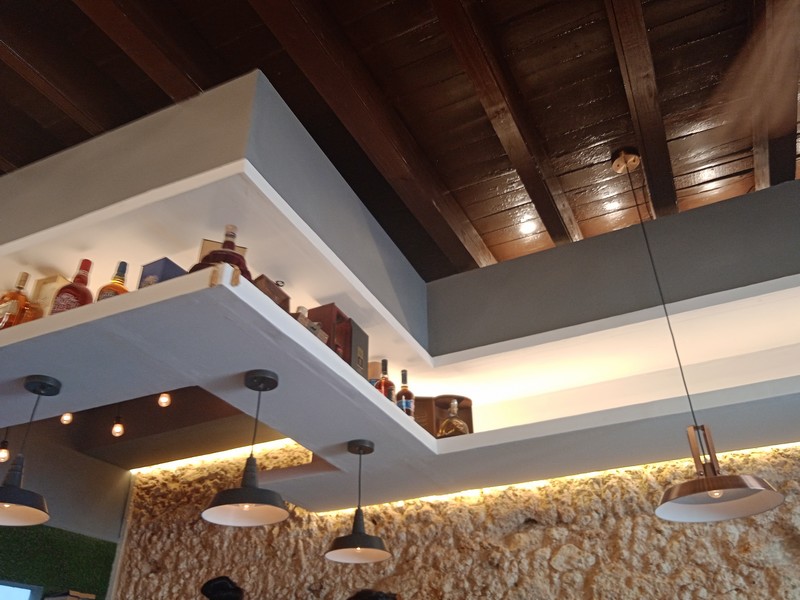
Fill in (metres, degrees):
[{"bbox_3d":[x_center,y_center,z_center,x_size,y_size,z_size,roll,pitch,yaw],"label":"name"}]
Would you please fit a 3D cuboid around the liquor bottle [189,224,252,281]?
[{"bbox_3d":[-0.511,-0.123,1.907,0.175,0.243,0.110,11,-35,-18],"label":"liquor bottle"}]

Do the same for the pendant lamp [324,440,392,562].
[{"bbox_3d":[-0.159,0.783,2.567,0.256,0.444,0.256,-1,-33,-1],"label":"pendant lamp"}]

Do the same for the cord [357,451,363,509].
[{"bbox_3d":[-0.161,0.726,2.604,0.008,0.223,0.008,11,-35,-18],"label":"cord"}]

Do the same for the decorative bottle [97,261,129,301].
[{"bbox_3d":[-0.892,-0.026,2.028,0.102,0.222,0.085,-2,-33,1],"label":"decorative bottle"}]

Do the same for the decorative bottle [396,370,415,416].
[{"bbox_3d":[0.023,0.439,2.844,0.079,0.286,0.079,-1,-33,-1],"label":"decorative bottle"}]

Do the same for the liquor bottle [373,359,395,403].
[{"bbox_3d":[-0.062,0.368,2.708,0.083,0.262,0.083,-14,-35,20],"label":"liquor bottle"}]

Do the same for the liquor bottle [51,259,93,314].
[{"bbox_3d":[-1.037,-0.019,2.075,0.122,0.266,0.100,-2,-33,1],"label":"liquor bottle"}]

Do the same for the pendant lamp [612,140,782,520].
[{"bbox_3d":[0.995,0.005,2.426,0.405,1.509,0.405,11,-35,-18],"label":"pendant lamp"}]

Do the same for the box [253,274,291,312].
[{"bbox_3d":[-0.429,0.021,2.023,0.097,0.120,0.153,-14,-35,20],"label":"box"}]

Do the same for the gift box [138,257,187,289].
[{"bbox_3d":[-0.735,-0.023,1.989,0.090,0.170,0.102,-14,-35,20],"label":"gift box"}]

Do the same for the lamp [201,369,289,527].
[{"bbox_3d":[-0.457,0.445,2.027,0.256,0.447,0.256,11,-35,-18],"label":"lamp"}]

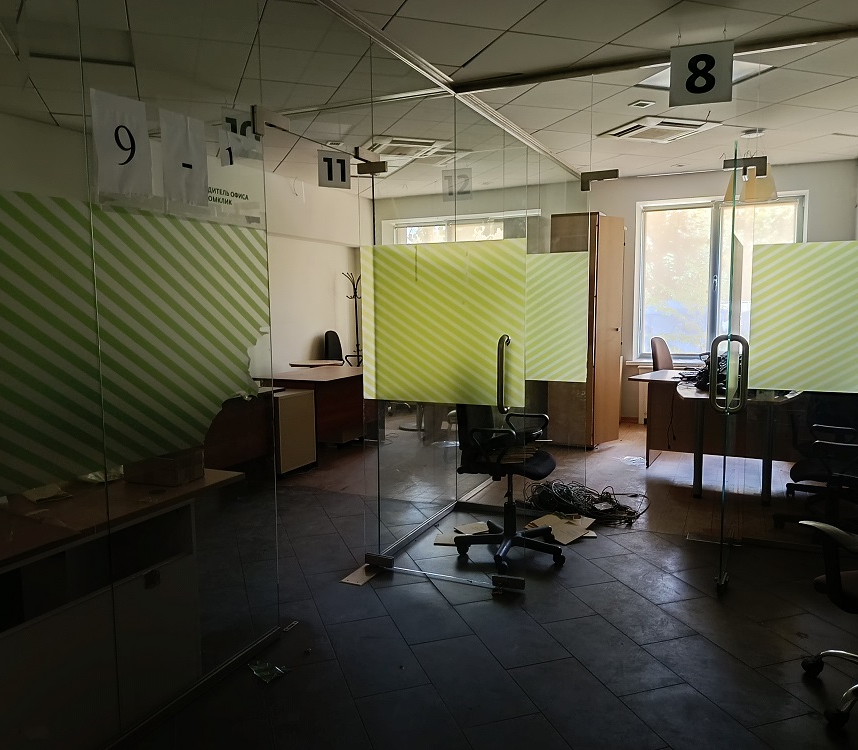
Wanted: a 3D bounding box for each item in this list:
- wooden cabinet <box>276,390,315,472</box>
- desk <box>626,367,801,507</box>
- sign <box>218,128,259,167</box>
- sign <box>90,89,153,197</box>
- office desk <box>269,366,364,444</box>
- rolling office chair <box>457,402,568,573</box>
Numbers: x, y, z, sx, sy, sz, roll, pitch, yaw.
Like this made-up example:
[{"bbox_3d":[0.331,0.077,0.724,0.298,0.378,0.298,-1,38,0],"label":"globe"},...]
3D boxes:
[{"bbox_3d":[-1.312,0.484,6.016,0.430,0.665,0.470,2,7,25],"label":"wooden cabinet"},{"bbox_3d":[2.418,0.451,5.624,1.600,0.760,1.850,2,7,25],"label":"desk"},{"bbox_3d":[-0.725,-0.860,2.671,0.010,0.150,0.225,2,7,25],"label":"sign"},{"bbox_3d":[-0.959,-0.719,2.174,0.010,0.302,0.212,2,7,25],"label":"sign"},{"bbox_3d":[-0.993,0.350,6.795,0.830,0.755,1.200,2,7,25],"label":"office desk"},{"bbox_3d":[0.461,0.528,3.969,0.620,1.000,0.610,0,6,8],"label":"rolling office chair"}]

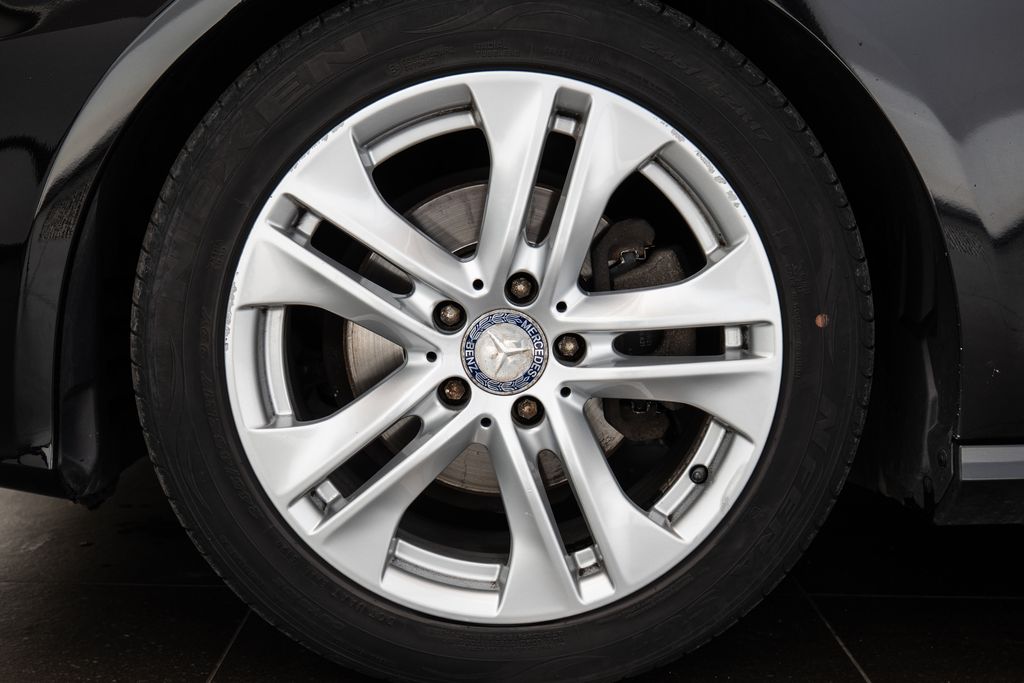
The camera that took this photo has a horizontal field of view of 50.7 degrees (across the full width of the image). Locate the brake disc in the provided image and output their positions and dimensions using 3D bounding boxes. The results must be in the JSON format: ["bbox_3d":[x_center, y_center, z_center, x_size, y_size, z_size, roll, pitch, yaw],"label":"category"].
[{"bbox_3d":[-0.008,-0.002,1.010,0.296,0.296,0.058,1,8,-1],"label":"brake disc"}]

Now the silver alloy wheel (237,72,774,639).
[{"bbox_3d":[-0.008,-0.003,1.019,0.472,0.472,0.230,1,8,-1],"label":"silver alloy wheel"}]

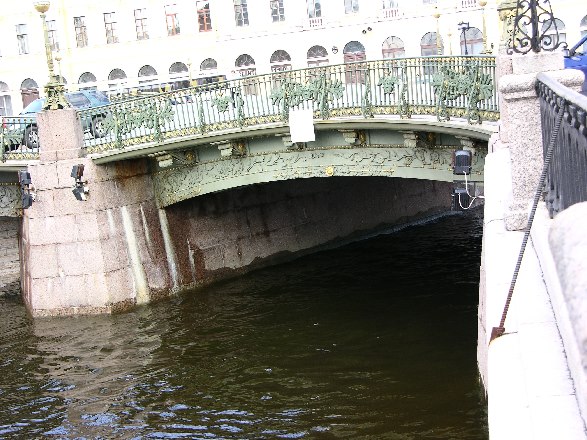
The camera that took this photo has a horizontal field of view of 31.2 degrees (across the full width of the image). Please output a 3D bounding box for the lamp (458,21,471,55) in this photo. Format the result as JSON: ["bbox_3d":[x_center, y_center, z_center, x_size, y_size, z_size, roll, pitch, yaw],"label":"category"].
[{"bbox_3d":[12.160,-12.120,74.000,0.750,3.900,0.650,-4,8,9],"label":"lamp"}]

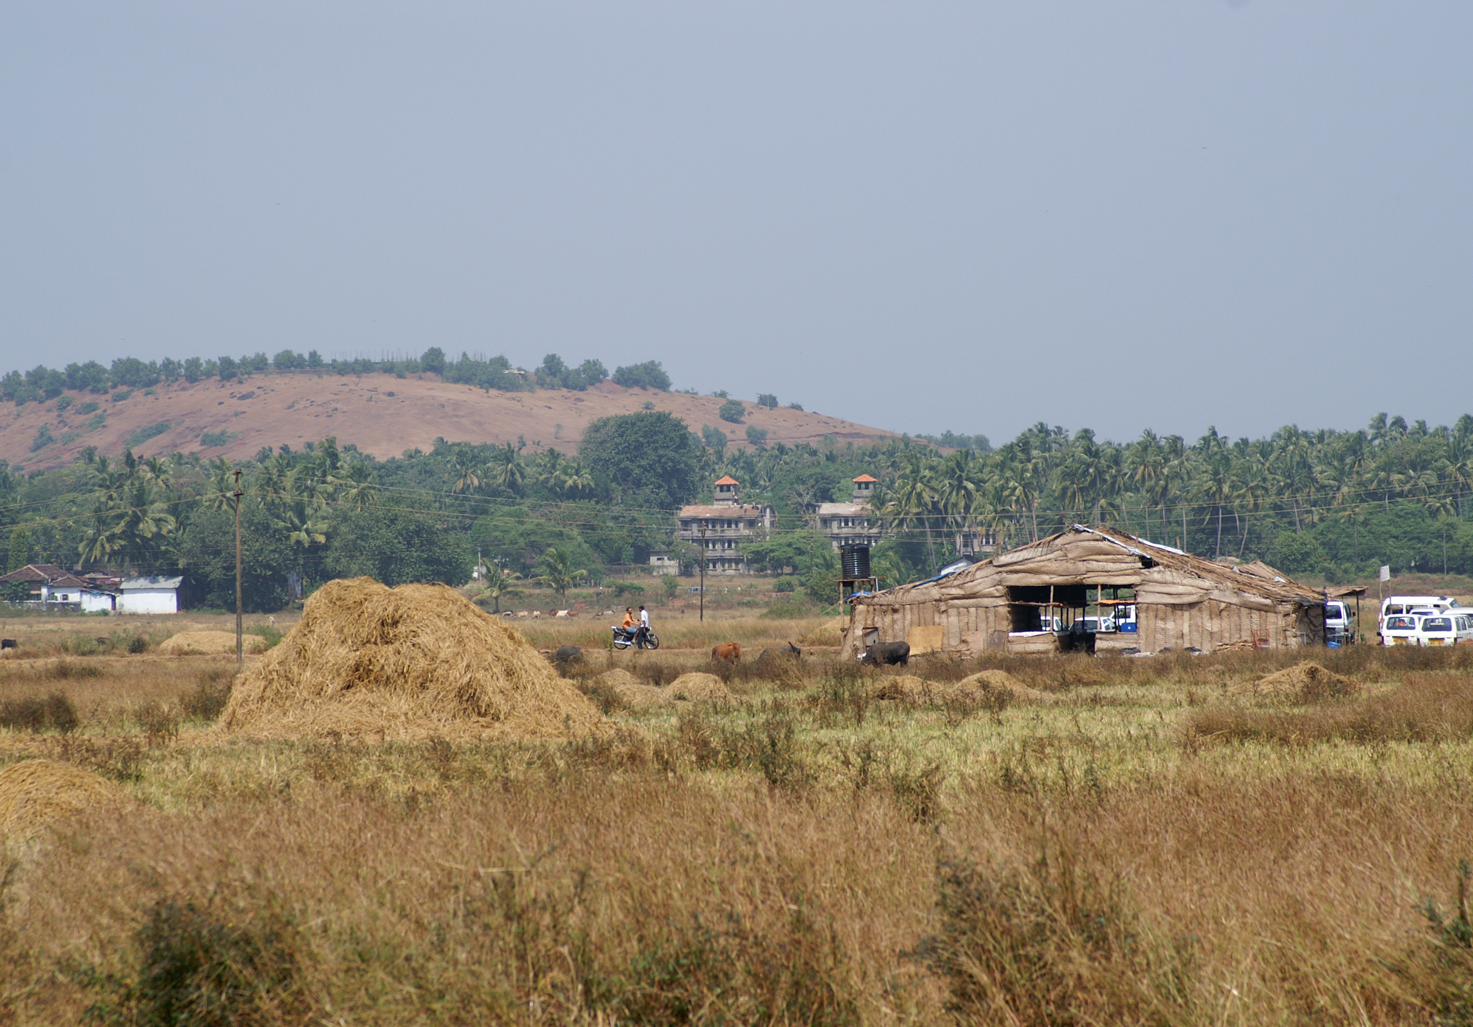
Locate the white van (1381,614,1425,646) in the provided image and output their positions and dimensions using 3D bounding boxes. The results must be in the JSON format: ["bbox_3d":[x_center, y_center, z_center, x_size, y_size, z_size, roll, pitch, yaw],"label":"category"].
[{"bbox_3d":[26.200,4.760,262.600,1.410,1.640,3.370,0,-1,14],"label":"white van"}]

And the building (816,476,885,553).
[{"bbox_3d":[17.809,1.500,1040.000,12.300,14.600,12.000,0,-1,12],"label":"building"}]

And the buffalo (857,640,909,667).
[{"bbox_3d":[5.470,5.350,250.000,2.000,1.200,0.650,0,-1,-3],"label":"buffalo"}]

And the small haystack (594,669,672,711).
[{"bbox_3d":[-2.327,3.913,150.000,1.750,0.920,1.650,0,-1,0],"label":"small haystack"}]

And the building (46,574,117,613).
[{"bbox_3d":[-63.500,7.710,652.000,6.500,3.700,5.500,0,-1,2],"label":"building"}]

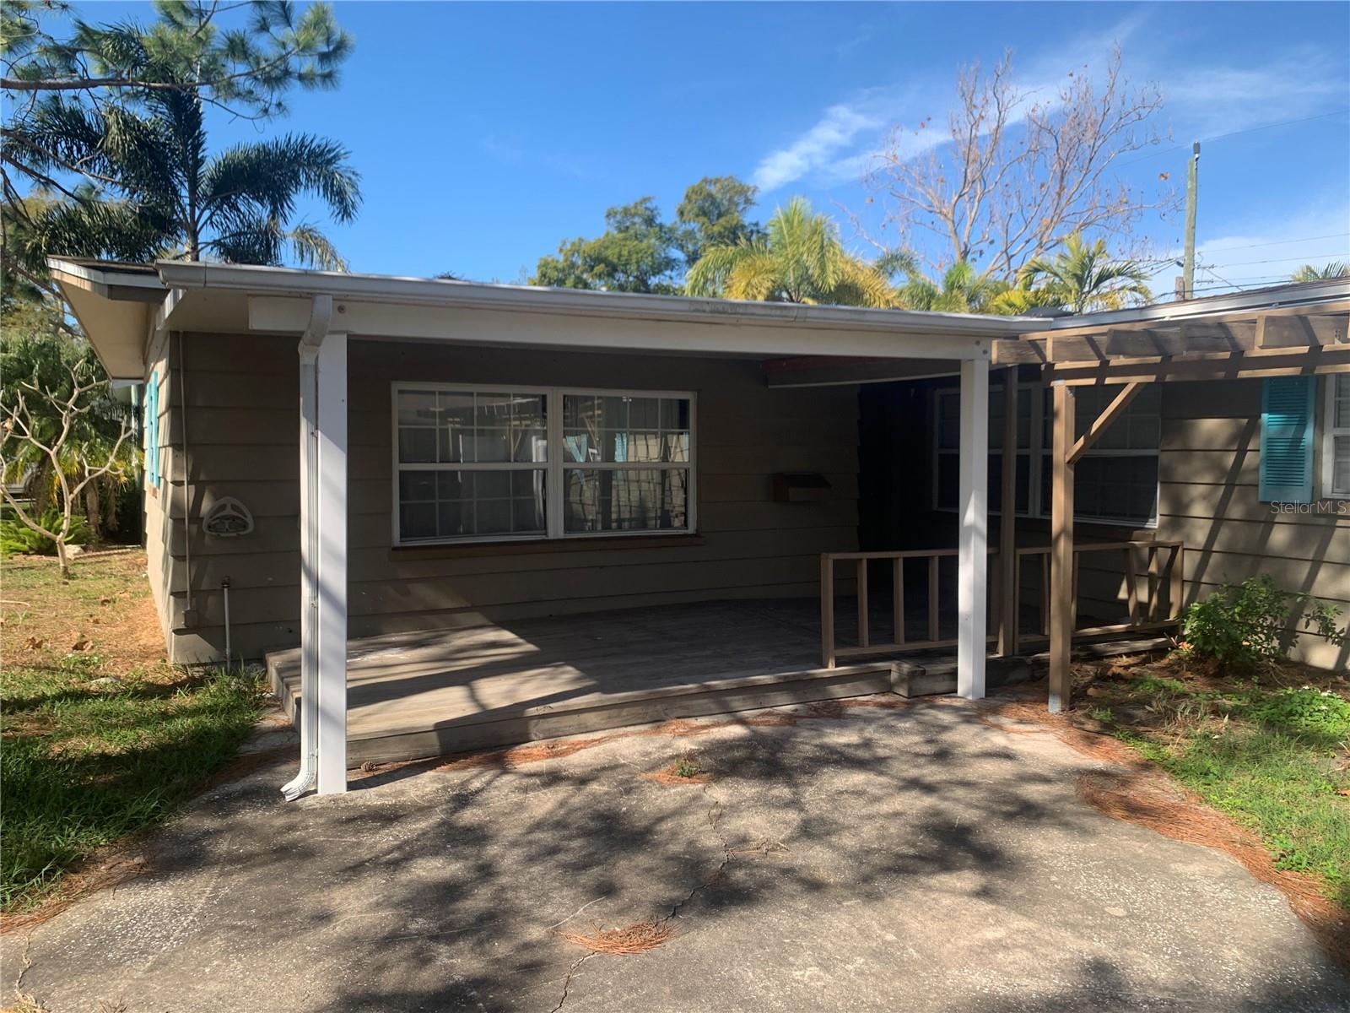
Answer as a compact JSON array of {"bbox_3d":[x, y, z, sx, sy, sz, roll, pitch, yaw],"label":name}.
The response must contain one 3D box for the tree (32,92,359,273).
[{"bbox_3d":[-8.070,-3.238,17.209,5.700,7.841,5.700,0,3,0],"label":"tree"}]

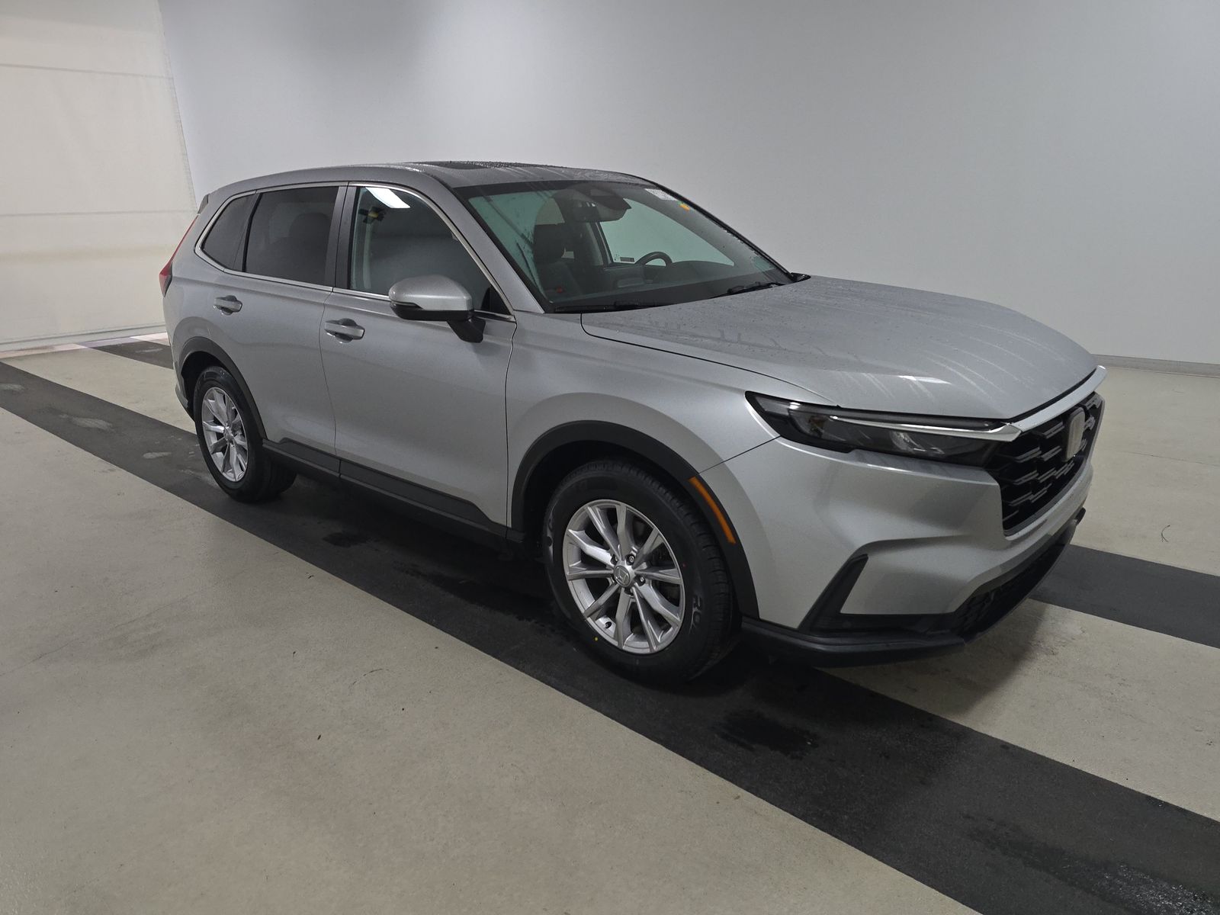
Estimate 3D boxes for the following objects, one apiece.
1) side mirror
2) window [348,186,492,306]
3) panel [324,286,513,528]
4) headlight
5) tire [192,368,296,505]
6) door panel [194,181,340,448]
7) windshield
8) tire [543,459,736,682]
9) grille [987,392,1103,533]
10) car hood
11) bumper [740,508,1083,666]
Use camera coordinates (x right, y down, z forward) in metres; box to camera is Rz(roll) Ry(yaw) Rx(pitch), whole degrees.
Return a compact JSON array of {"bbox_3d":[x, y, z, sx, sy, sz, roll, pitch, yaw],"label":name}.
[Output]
[{"bbox_3d":[-0.572,-0.506,2.695,0.230,0.220,0.220,13,22,39],"label":"side mirror"},{"bbox_3d":[-0.635,-0.786,2.951,1.050,0.440,0.080,13,-3,39],"label":"window"},{"bbox_3d":[-0.735,-0.215,3.057,1.200,0.770,0.130,13,22,39],"label":"panel"},{"bbox_3d":[0.678,-0.065,2.087,0.530,0.200,0.420,13,22,39],"label":"headlight"},{"bbox_3d":[-1.928,-0.146,4.280,0.725,0.720,0.235,13,22,39],"label":"tire"},{"bbox_3d":[-1.569,-0.677,3.798,1.320,1.140,0.260,13,22,39],"label":"door panel"},{"bbox_3d":[0.088,-0.888,3.320,1.580,0.150,0.880,-19,60,-46],"label":"windshield"},{"bbox_3d":[0.104,0.339,2.570,0.725,0.720,0.235,13,22,39],"label":"tire"},{"bbox_3d":[1.333,-0.008,2.451,0.150,0.350,0.980,13,22,39],"label":"grille"},{"bbox_3d":[0.859,-0.408,2.761,1.280,0.270,1.540,13,22,39],"label":"car hood"},{"bbox_3d":[1.161,0.232,2.686,0.580,0.420,1.820,13,22,39],"label":"bumper"}]

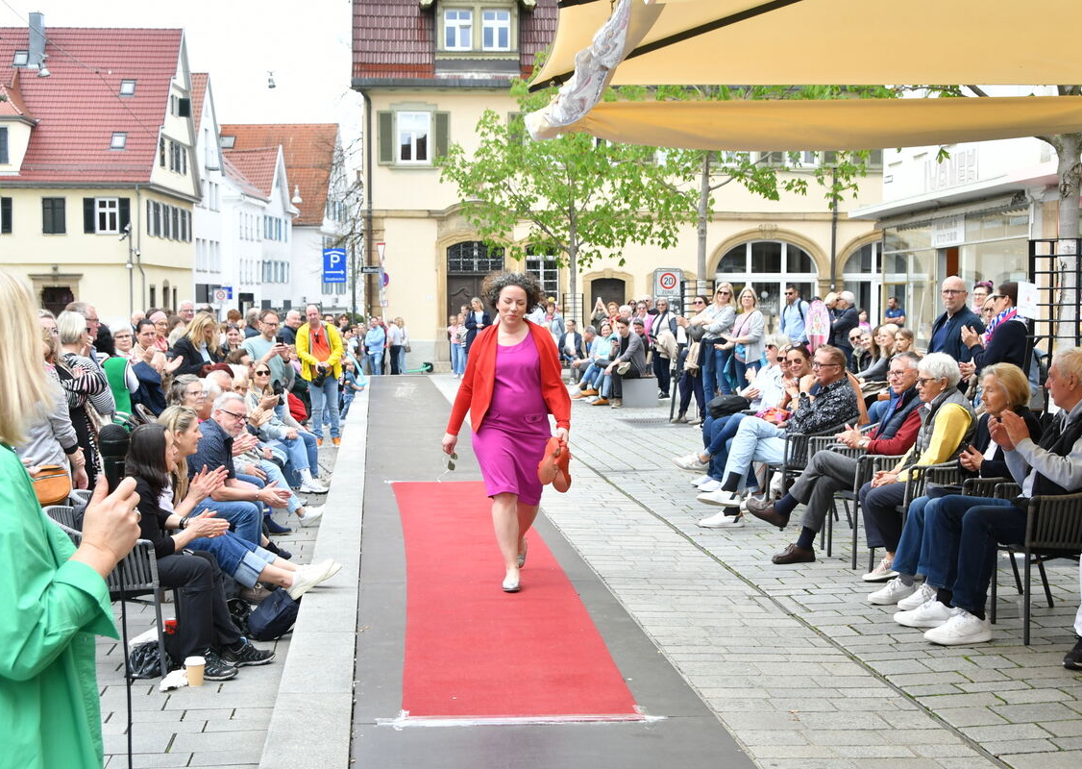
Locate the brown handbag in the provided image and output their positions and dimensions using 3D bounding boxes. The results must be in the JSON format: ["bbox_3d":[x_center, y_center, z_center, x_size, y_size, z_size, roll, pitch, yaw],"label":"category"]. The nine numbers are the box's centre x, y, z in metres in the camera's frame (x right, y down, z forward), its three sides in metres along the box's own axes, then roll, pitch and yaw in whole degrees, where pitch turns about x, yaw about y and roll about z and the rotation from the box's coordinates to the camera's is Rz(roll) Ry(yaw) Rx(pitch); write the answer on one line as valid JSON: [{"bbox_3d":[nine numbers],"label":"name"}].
[{"bbox_3d":[-2.336,0.473,7.250,0.260,0.200,0.100,-1,3,-23],"label":"brown handbag"}]

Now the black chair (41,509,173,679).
[{"bbox_3d":[-2.039,0.946,7.341,0.600,0.780,0.580,0,3,-5],"label":"black chair"}]

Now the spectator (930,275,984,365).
[{"bbox_3d":[3.048,0.073,11.345,0.520,1.730,0.360,2,4,36],"label":"spectator"}]

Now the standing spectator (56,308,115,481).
[{"bbox_3d":[-2.865,0.345,9.742,0.380,1.620,0.500,-2,4,-35],"label":"standing spectator"}]

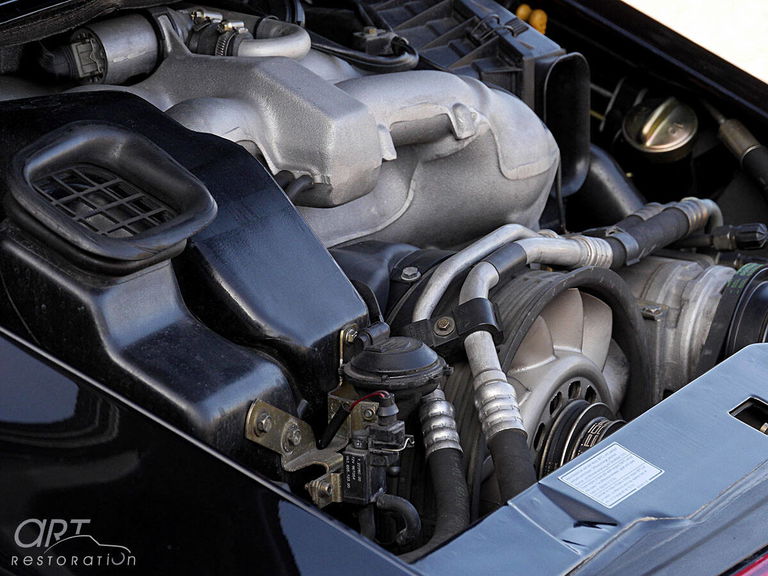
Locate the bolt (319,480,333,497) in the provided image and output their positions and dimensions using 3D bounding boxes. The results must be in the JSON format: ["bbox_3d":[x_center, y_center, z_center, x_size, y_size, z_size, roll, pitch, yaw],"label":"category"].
[{"bbox_3d":[-0.038,0.130,1.845,0.009,0.011,0.011,12,24,30],"label":"bolt"}]

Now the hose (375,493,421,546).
[{"bbox_3d":[0.009,0.150,1.835,0.031,0.034,0.016,12,24,27],"label":"hose"}]

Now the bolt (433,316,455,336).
[{"bbox_3d":[0.040,0.025,1.880,0.015,0.009,0.015,19,63,24],"label":"bolt"}]

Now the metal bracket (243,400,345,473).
[{"bbox_3d":[-0.058,0.096,1.830,0.042,0.048,0.070,12,24,27],"label":"metal bracket"}]

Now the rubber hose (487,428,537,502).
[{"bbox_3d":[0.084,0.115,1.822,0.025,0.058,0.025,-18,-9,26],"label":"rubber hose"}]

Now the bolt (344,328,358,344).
[{"bbox_3d":[-0.021,0.031,1.825,0.009,0.011,0.011,14,25,34],"label":"bolt"}]

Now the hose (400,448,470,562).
[{"bbox_3d":[0.035,0.141,1.837,0.029,0.075,0.070,12,24,27],"label":"hose"}]

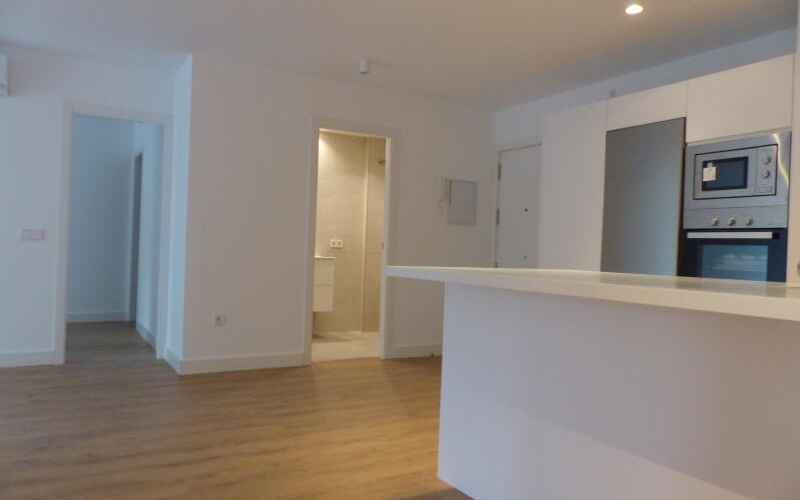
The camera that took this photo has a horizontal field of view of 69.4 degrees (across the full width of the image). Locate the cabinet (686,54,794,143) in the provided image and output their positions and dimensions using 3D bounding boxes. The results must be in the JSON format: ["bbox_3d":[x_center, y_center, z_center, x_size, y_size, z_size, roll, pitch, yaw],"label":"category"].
[{"bbox_3d":[2.136,-0.828,3.404,0.560,0.382,0.602,2,1,-29],"label":"cabinet"}]

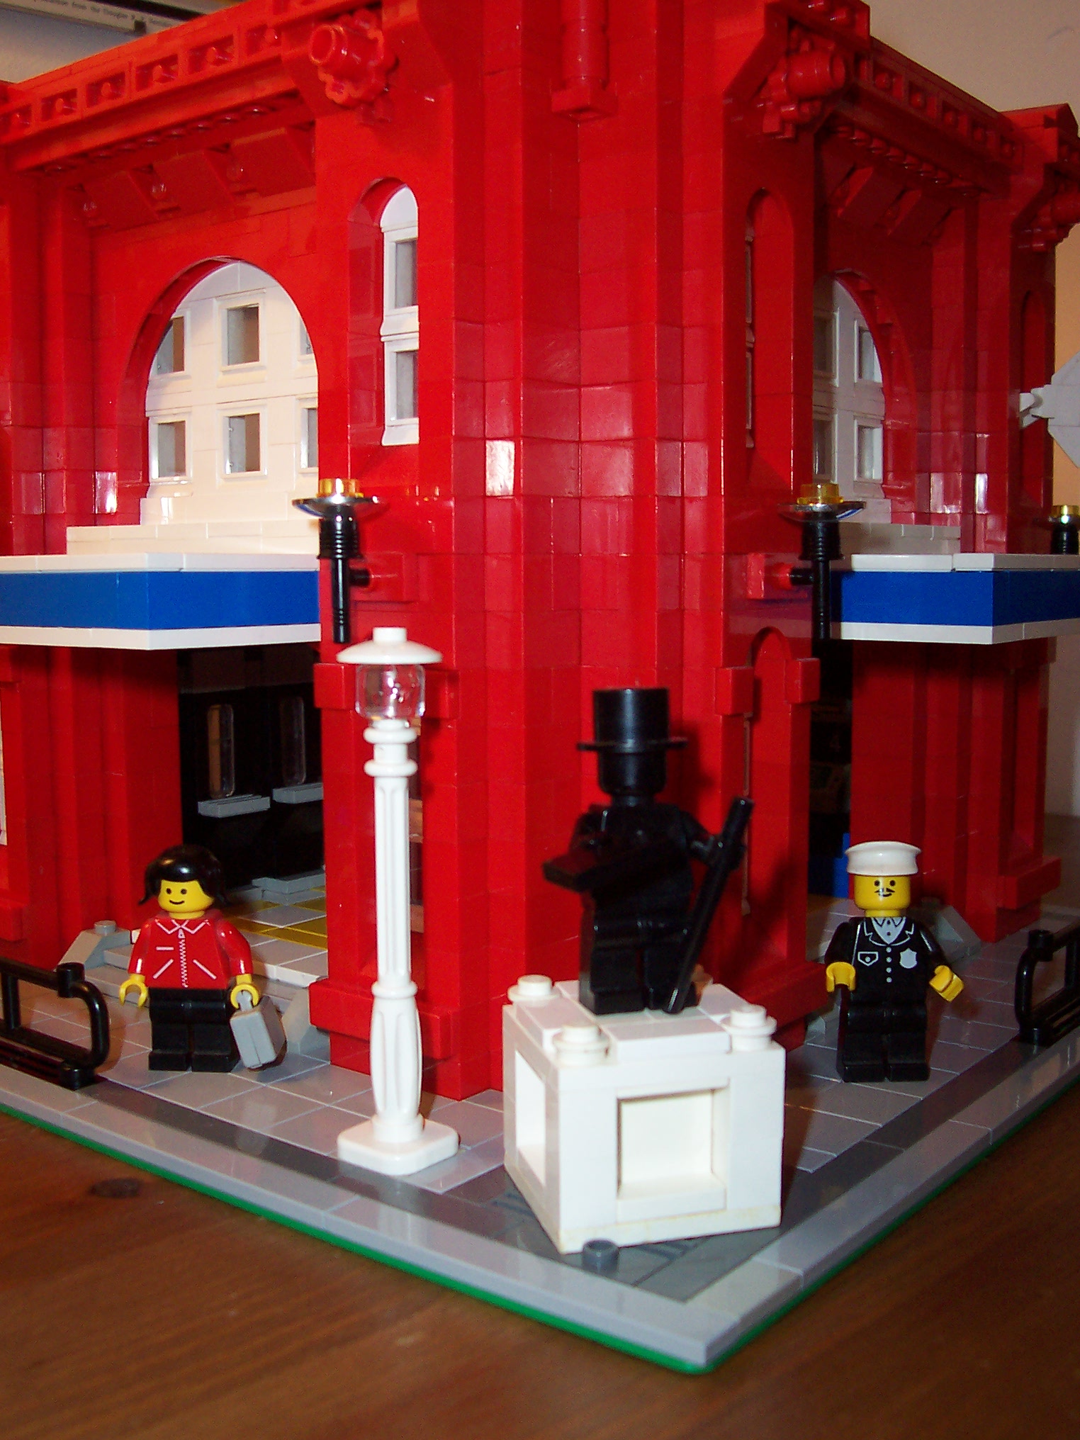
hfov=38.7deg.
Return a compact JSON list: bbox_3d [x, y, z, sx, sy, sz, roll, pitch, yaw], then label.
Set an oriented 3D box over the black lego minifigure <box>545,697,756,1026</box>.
[{"bbox_3d":[0.015,0.019,0.219,0.030,0.046,0.022,-2,6,-15],"label":"black lego minifigure"}]

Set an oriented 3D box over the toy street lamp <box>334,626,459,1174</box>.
[{"bbox_3d":[-0.023,0.027,0.241,0.016,0.083,0.016,4,7,38],"label":"toy street lamp"}]

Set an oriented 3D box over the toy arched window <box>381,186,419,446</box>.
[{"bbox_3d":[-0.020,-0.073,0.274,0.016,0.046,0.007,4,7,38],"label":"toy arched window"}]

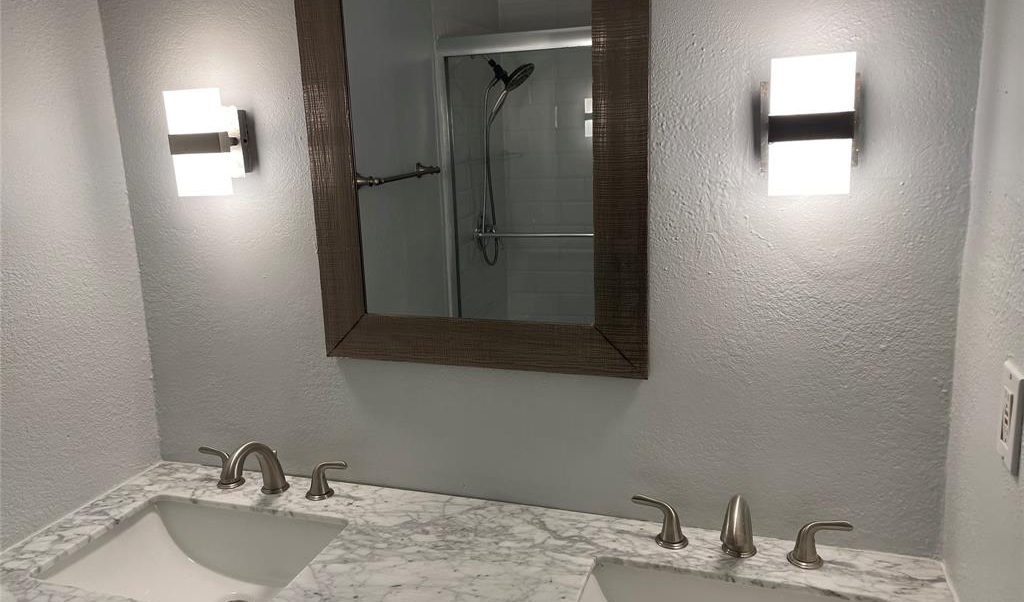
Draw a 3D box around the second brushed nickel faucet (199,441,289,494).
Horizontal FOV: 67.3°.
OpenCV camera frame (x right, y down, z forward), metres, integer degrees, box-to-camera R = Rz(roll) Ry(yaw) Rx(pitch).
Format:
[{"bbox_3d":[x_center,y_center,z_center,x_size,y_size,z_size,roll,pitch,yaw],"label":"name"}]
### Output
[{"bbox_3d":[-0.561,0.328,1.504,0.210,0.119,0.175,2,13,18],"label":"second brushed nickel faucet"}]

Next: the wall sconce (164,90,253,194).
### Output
[{"bbox_3d":[-0.568,-0.295,1.441,0.131,0.192,0.078,2,13,18],"label":"wall sconce"}]

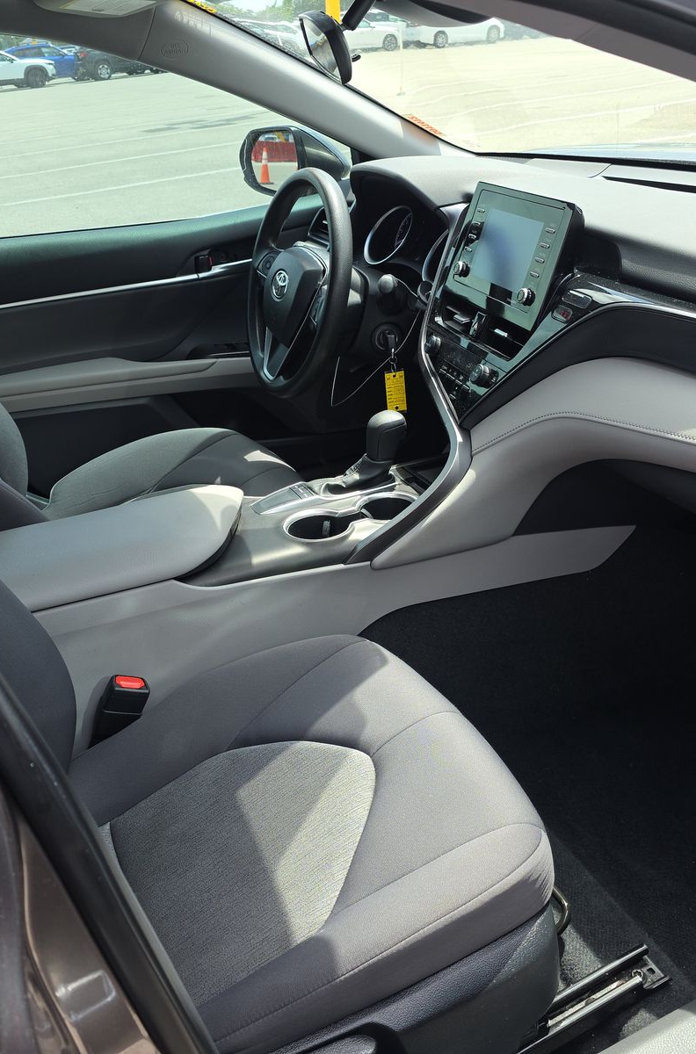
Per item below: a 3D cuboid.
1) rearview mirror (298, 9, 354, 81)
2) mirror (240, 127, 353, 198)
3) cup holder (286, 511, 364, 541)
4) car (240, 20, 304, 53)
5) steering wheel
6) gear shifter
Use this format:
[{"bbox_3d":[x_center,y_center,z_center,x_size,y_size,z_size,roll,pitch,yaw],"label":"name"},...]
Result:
[{"bbox_3d":[-0.029,-0.582,1.127,0.043,0.065,0.230,-22,35,3],"label":"rearview mirror"},{"bbox_3d":[-0.102,-0.795,2.034,0.160,0.155,0.240,-19,31,-25],"label":"mirror"},{"bbox_3d":[-0.037,0.028,1.349,0.100,0.070,0.095,-16,31,-19],"label":"cup holder"},{"bbox_3d":[-3.917,-21.530,41.382,4.650,1.680,1.880,-15,30,-18],"label":"car"},{"bbox_3d":[-0.088,-0.404,1.558,0.090,0.375,0.375,6,21,-27],"label":"steering wheel"},{"bbox_3d":[0.021,-0.108,1.342,0.135,0.122,0.070,-15,30,-18],"label":"gear shifter"}]

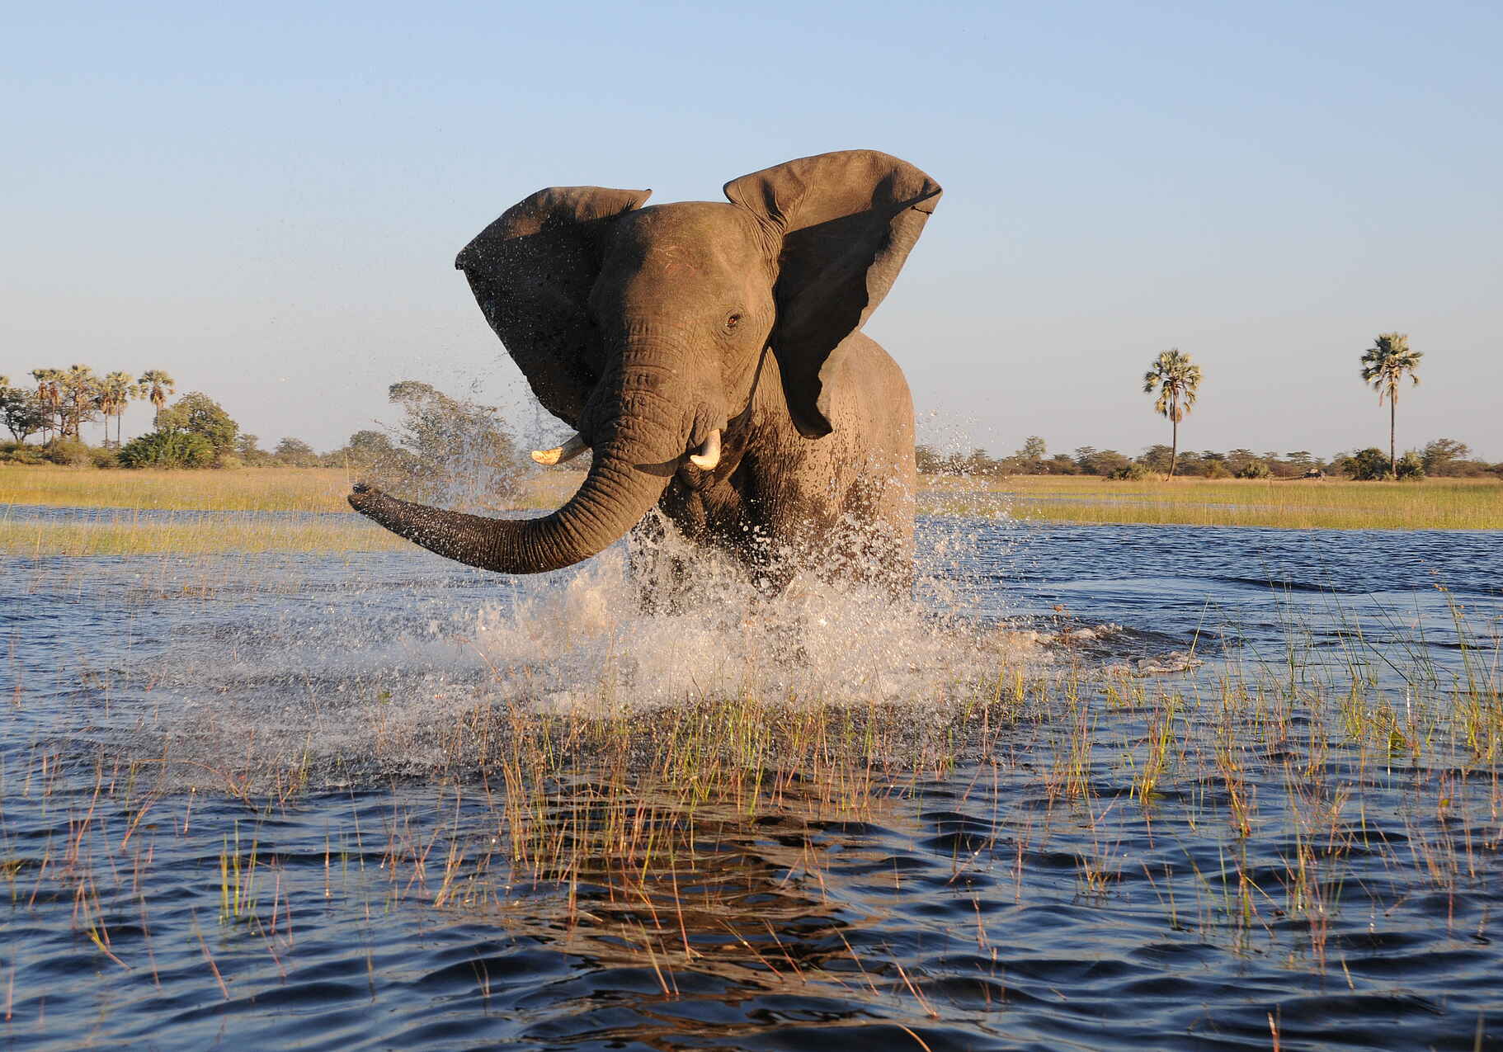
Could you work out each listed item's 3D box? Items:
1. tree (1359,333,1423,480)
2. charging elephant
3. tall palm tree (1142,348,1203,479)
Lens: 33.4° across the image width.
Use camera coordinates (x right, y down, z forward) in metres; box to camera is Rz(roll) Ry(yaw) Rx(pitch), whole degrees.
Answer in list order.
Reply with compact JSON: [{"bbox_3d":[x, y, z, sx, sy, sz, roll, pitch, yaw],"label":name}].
[{"bbox_3d":[63.856,-11.888,250.000,6.300,14.880,6.300,0,1,0],"label":"tree"},{"bbox_3d":[-0.090,-0.360,14.800,2.700,3.500,4.900,1,2,18],"label":"charging elephant"},{"bbox_3d":[41.994,-11.116,250.000,6.050,13.220,6.050,0,1,0],"label":"tall palm tree"}]

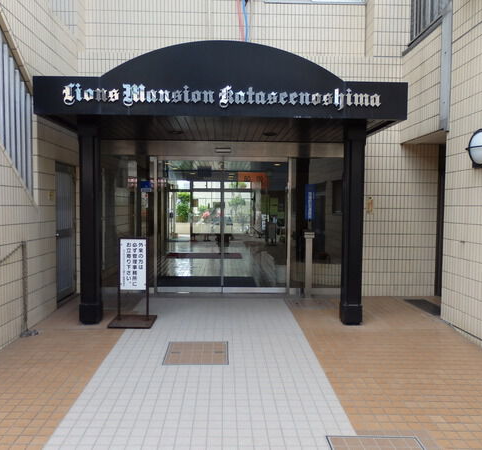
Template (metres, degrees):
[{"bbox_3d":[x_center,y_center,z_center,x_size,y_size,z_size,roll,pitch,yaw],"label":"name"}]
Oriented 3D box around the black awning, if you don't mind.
[{"bbox_3d":[-0.257,-1.904,6.605,4.770,0.970,2.180,0,3,-2],"label":"black awning"}]

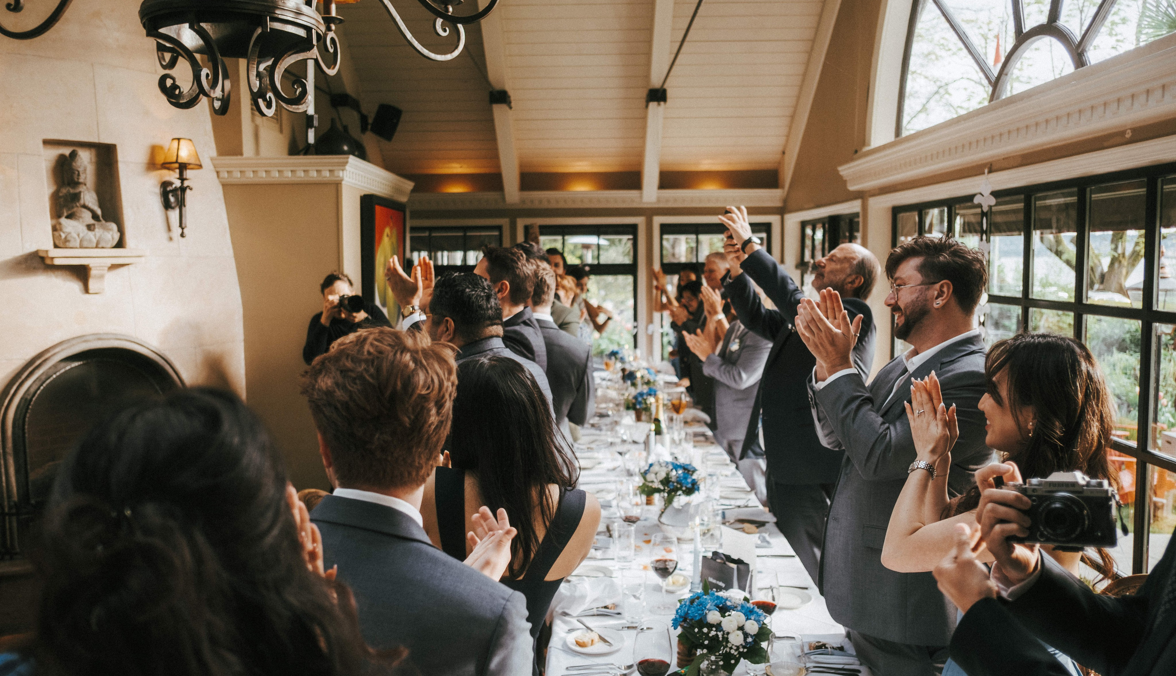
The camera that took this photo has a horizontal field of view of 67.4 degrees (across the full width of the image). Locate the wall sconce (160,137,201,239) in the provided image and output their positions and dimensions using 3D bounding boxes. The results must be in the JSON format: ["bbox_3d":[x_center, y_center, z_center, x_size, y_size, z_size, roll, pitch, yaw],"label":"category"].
[{"bbox_3d":[-1.894,-0.696,4.100,0.230,0.461,0.175,4,7,44],"label":"wall sconce"}]

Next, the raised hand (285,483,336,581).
[{"bbox_3d":[-0.343,0.249,1.080,0.085,0.155,0.080,1,5,17],"label":"raised hand"}]

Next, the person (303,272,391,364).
[{"bbox_3d":[-1.178,0.520,4.376,0.470,1.679,0.440,-3,6,-27],"label":"person"}]

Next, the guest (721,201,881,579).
[{"bbox_3d":[0.775,0.475,3.286,0.580,1.913,0.480,-1,5,-2],"label":"guest"}]

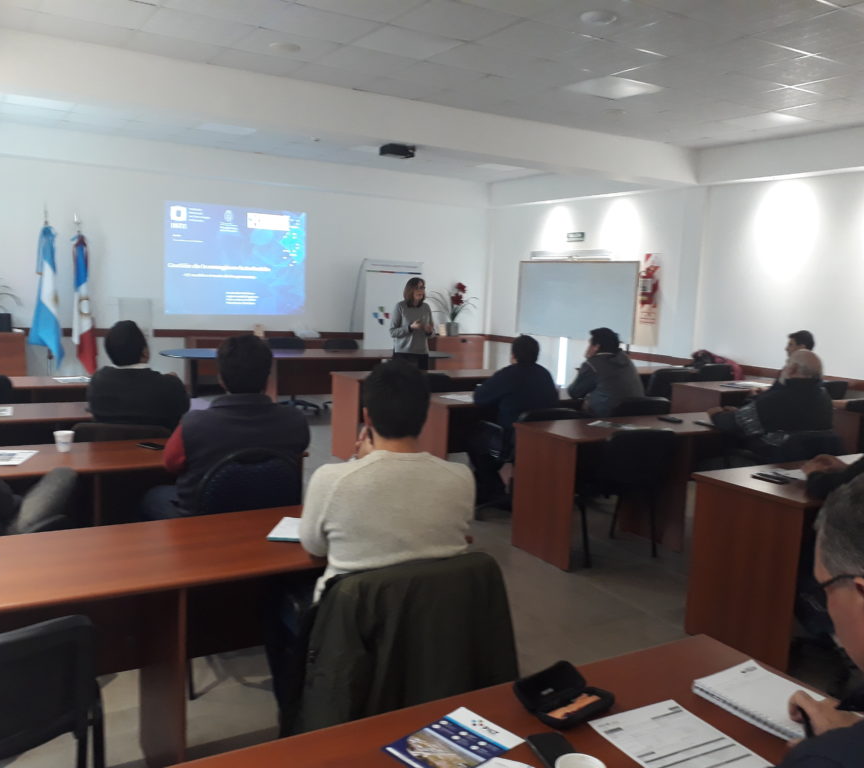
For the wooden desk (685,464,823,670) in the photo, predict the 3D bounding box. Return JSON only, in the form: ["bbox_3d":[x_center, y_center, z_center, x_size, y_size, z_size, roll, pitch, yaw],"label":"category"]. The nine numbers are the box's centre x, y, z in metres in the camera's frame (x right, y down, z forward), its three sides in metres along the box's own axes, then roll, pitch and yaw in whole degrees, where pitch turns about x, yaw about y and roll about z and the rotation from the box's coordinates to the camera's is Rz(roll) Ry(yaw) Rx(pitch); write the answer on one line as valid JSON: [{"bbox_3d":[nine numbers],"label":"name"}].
[{"bbox_3d":[2.072,0.786,3.921,1.770,0.735,0.560,-2,8,-31],"label":"wooden desk"}]

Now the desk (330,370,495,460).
[{"bbox_3d":[0.024,0.278,7.373,1.860,0.750,0.570,-2,9,-31],"label":"desk"}]

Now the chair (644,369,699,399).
[{"bbox_3d":[2.362,0.234,8.460,0.530,0.820,0.550,-2,9,-31],"label":"chair"}]

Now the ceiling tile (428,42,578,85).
[{"bbox_3d":[0.351,-2.292,5.642,0.610,0.020,0.610,-2,9,-31],"label":"ceiling tile"}]

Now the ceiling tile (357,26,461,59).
[{"bbox_3d":[-0.170,-2.274,5.326,0.610,0.020,0.610,-2,9,-31],"label":"ceiling tile"}]

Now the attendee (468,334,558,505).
[{"bbox_3d":[0.571,0.285,5.668,0.570,1.270,0.780,-2,9,-31],"label":"attendee"}]

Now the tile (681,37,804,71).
[{"bbox_3d":[2.025,-2.168,5.243,0.610,0.020,0.610,-2,9,-31],"label":"tile"}]

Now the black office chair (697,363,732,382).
[{"bbox_3d":[2.866,0.184,8.805,0.520,0.820,0.560,-2,9,-30],"label":"black office chair"}]

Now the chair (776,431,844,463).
[{"bbox_3d":[2.118,0.647,5.005,0.530,0.820,0.570,-2,9,-30],"label":"chair"}]

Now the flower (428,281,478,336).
[{"bbox_3d":[0.309,-1.105,11.768,0.640,0.800,0.520,-2,9,-31],"label":"flower"}]

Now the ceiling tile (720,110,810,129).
[{"bbox_3d":[2.962,-2.361,7.159,0.602,0.020,0.596,-2,9,-31],"label":"ceiling tile"}]

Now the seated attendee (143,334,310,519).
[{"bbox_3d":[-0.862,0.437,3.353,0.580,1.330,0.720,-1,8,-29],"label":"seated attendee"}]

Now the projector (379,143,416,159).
[{"bbox_3d":[-0.323,-2.083,7.160,0.290,0.100,0.230,-2,9,-31],"label":"projector"}]

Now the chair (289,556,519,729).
[{"bbox_3d":[-0.169,0.875,2.462,0.540,0.840,0.580,-2,9,-33],"label":"chair"}]

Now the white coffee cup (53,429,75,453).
[{"bbox_3d":[-1.690,0.264,3.669,0.082,0.092,0.082,-2,9,-30],"label":"white coffee cup"}]

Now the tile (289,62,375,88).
[{"bbox_3d":[-0.775,-2.423,6.287,0.607,0.025,0.504,-2,8,-31],"label":"tile"}]

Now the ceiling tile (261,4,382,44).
[{"bbox_3d":[-0.704,-2.272,5.066,0.610,0.020,0.610,-2,9,-30],"label":"ceiling tile"}]

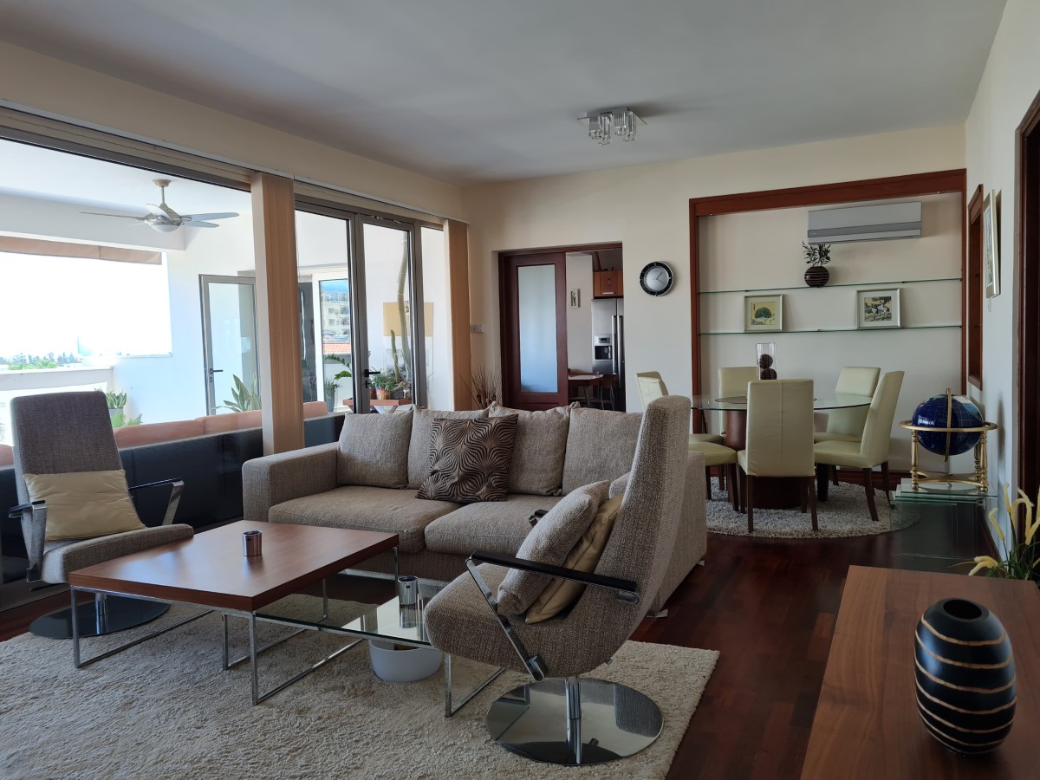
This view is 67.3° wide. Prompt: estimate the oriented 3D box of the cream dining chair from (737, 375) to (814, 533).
[{"bbox_3d":[1.684,0.407,5.119,0.438,0.971,0.573,-1,3,11],"label":"cream dining chair"}]

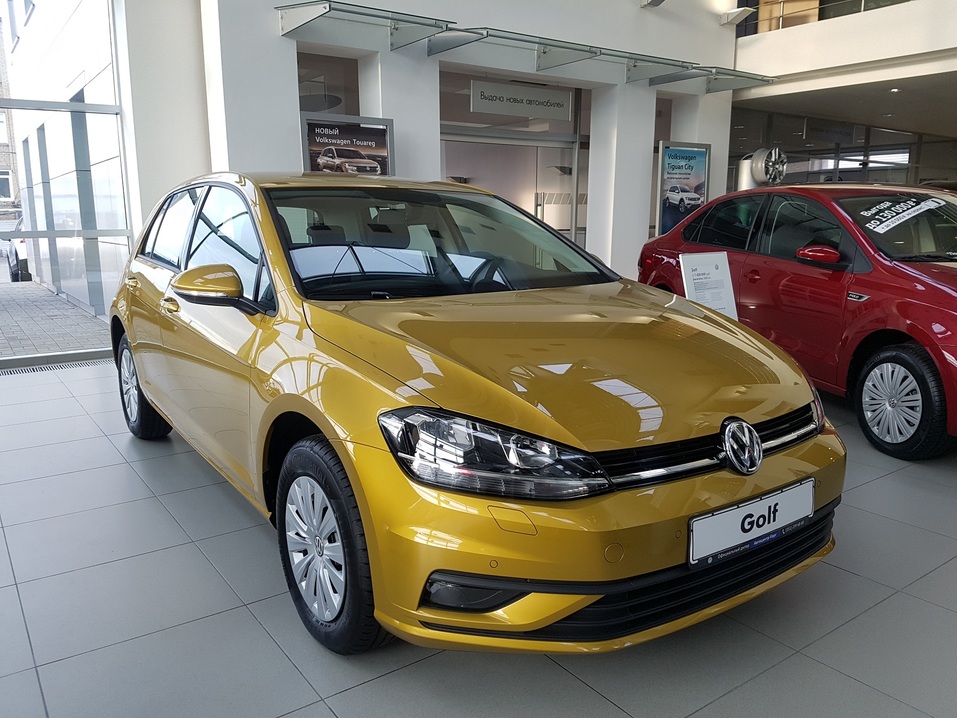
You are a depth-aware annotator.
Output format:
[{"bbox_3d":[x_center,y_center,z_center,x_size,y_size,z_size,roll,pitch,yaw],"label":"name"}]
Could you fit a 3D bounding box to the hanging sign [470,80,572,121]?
[{"bbox_3d":[0.531,-3.033,8.485,1.420,0.343,0.050,-6,12,-29],"label":"hanging sign"}]

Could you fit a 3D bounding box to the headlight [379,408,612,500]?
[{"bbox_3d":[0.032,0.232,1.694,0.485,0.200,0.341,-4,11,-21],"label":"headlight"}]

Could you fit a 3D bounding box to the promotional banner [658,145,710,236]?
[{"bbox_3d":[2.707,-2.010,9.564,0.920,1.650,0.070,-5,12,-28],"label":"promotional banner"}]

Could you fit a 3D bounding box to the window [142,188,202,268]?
[{"bbox_3d":[-1.513,-0.663,3.534,0.060,0.380,0.870,20,-4,-36],"label":"window"}]

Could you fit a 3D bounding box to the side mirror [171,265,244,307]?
[{"bbox_3d":[-0.888,-0.242,2.354,0.205,0.140,0.130,-7,13,-35],"label":"side mirror"}]

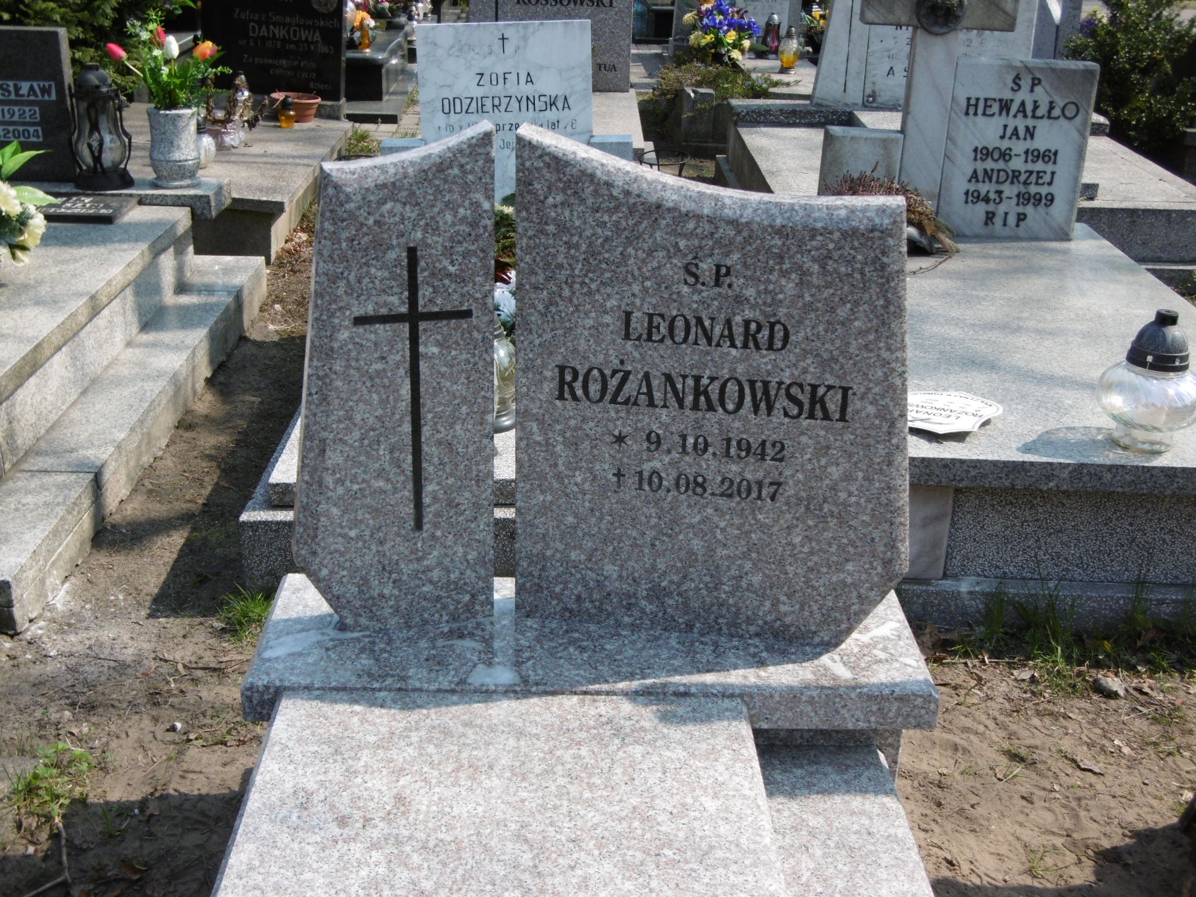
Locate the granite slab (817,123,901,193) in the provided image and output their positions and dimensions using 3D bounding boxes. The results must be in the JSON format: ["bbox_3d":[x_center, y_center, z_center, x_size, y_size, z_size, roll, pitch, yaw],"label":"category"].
[{"bbox_3d":[0.673,-0.691,3.818,0.220,0.280,0.100,1,24,0],"label":"granite slab"}]

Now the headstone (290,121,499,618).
[{"bbox_3d":[-0.310,-0.092,2.200,0.318,0.755,0.075,-4,20,-10],"label":"headstone"}]

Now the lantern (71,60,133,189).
[{"bbox_3d":[-1.469,-0.953,4.400,0.180,0.350,0.180,1,24,0],"label":"lantern"}]

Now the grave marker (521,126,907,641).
[{"bbox_3d":[0.175,-0.082,2.191,0.598,0.755,0.075,4,20,8],"label":"grave marker"}]

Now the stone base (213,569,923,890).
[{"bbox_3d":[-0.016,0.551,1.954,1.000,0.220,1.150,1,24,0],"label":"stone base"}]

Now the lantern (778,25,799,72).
[{"bbox_3d":[0.885,-1.855,6.900,0.095,0.200,0.095,1,24,0],"label":"lantern"}]

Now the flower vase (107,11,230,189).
[{"bbox_3d":[-1.283,-1.045,4.450,0.340,0.500,0.280,1,24,0],"label":"flower vase"}]

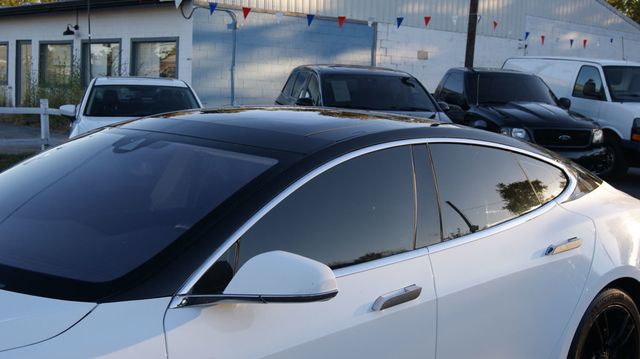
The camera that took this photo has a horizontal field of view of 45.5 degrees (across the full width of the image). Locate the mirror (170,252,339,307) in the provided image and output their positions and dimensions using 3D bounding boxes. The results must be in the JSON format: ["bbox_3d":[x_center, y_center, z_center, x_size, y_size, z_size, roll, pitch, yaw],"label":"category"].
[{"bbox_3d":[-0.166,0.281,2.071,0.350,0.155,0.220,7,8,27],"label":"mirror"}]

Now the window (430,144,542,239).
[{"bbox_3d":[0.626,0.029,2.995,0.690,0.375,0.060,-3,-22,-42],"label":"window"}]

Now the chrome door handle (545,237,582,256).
[{"bbox_3d":[1.004,0.275,3.137,0.235,0.050,0.055,-3,9,-42],"label":"chrome door handle"}]

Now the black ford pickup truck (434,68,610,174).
[{"bbox_3d":[2.947,-1.023,13.682,2.030,1.850,5.300,0,7,-14],"label":"black ford pickup truck"}]

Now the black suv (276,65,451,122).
[{"bbox_3d":[0.550,-0.745,10.850,1.880,1.760,4.750,1,7,-13],"label":"black suv"}]

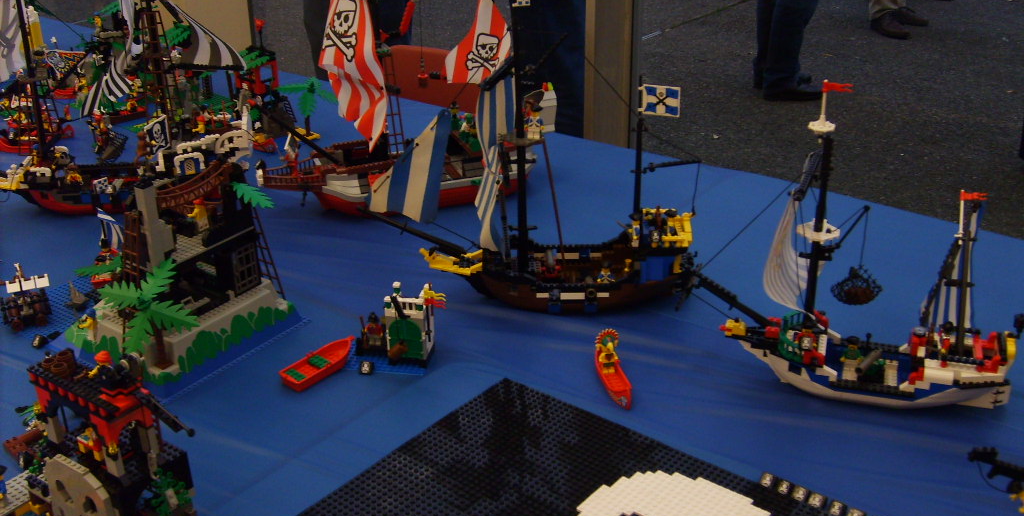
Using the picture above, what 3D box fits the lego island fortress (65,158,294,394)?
[{"bbox_3d":[-0.448,0.001,1.341,0.256,0.214,0.256,16,30,30],"label":"lego island fortress"}]

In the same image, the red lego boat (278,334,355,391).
[{"bbox_3d":[-0.234,0.129,1.289,0.045,0.021,0.119,17,31,32],"label":"red lego boat"}]

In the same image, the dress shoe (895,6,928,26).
[{"bbox_3d":[2.382,-1.474,6.255,0.287,0.100,0.105,22,34,39],"label":"dress shoe"}]

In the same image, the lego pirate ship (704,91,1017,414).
[{"bbox_3d":[0.386,-0.006,1.140,0.380,0.386,0.160,8,27,17],"label":"lego pirate ship"}]

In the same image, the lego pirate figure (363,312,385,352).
[{"bbox_3d":[-0.177,0.091,1.314,0.031,0.047,0.022,3,26,7],"label":"lego pirate figure"}]

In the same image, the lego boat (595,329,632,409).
[{"bbox_3d":[0.124,0.126,1.245,0.036,0.058,0.108,-7,27,-13],"label":"lego boat"}]

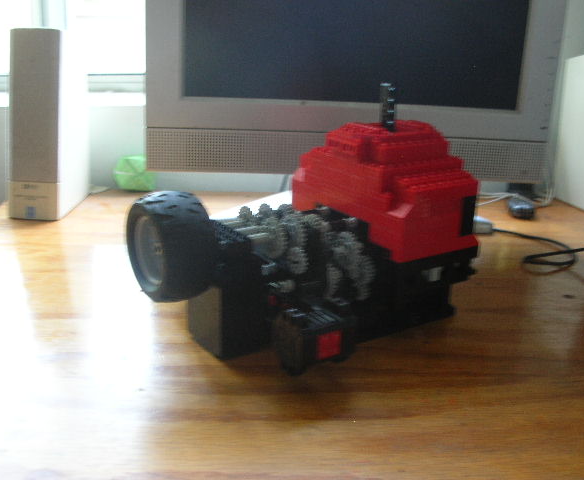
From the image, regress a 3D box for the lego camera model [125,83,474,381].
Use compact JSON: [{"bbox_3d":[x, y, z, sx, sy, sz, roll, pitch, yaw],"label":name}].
[{"bbox_3d":[0.006,-0.025,0.525,0.239,0.167,0.161,-10,21,-31],"label":"lego camera model"}]

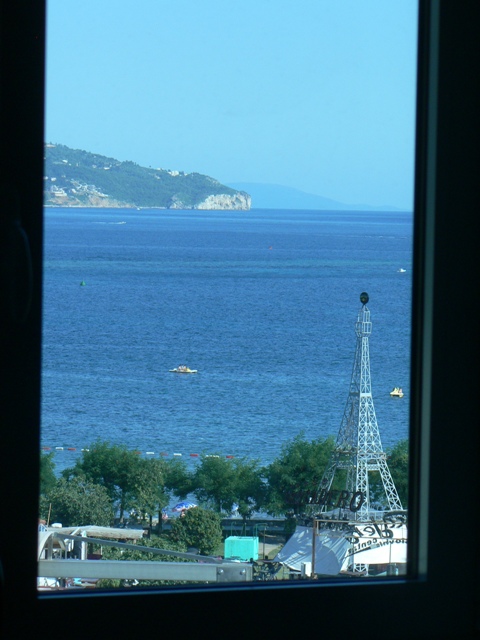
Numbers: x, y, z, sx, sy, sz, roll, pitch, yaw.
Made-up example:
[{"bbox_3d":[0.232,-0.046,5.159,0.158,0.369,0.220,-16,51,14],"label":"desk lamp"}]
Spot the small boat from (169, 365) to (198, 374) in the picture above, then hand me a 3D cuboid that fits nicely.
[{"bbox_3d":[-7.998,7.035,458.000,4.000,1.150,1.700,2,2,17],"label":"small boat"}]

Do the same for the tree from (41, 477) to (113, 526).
[{"bbox_3d":[-10.862,12.442,213.000,5.100,4.300,4.900,1,2,0],"label":"tree"}]

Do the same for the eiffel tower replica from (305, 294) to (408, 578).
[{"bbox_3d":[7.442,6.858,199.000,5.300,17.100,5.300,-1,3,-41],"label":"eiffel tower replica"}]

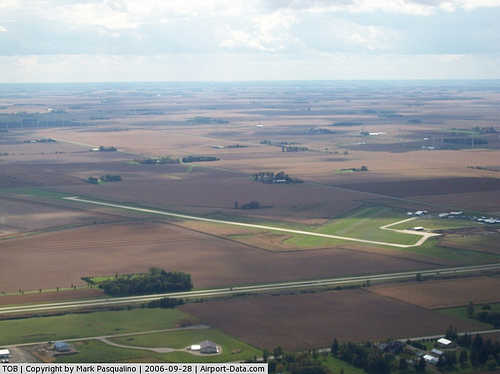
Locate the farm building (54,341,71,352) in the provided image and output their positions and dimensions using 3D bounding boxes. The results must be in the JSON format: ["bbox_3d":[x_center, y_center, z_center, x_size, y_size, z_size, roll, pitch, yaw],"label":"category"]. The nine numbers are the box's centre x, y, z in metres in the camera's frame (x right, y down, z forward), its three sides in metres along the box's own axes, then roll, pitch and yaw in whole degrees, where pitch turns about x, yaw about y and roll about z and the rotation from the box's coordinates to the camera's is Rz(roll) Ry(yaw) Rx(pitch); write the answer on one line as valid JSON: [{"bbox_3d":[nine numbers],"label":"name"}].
[{"bbox_3d":[-254.960,218.500,1707.940,18.000,7.500,22.000,-1,5,-10],"label":"farm building"}]

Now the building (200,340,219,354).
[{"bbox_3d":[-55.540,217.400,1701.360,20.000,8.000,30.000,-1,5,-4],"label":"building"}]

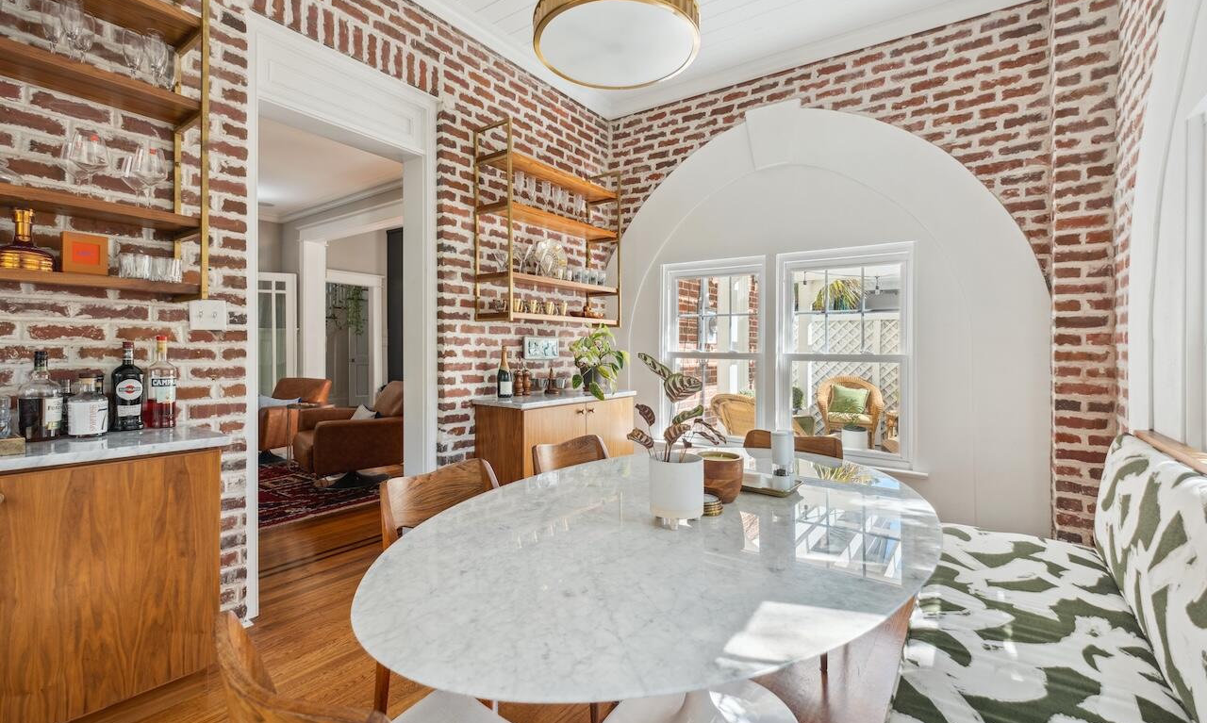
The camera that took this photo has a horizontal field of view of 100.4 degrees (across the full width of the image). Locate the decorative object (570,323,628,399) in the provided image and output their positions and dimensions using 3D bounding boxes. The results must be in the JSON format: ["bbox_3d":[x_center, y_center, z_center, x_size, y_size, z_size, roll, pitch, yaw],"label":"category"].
[{"bbox_3d":[-0.030,0.000,3.500,0.360,0.500,0.370,0,1,0],"label":"decorative object"}]

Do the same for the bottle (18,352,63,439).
[{"bbox_3d":[-1.755,0.107,1.570,0.088,0.282,0.090,0,1,6],"label":"bottle"}]

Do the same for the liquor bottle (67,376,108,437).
[{"bbox_3d":[-1.734,0.147,1.693,0.093,0.205,0.093,1,1,37],"label":"liquor bottle"}]

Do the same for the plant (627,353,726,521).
[{"bbox_3d":[0.192,0.203,1.320,0.260,0.455,0.230,0,1,0],"label":"plant"}]

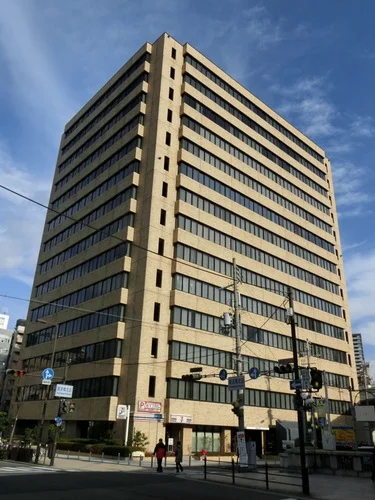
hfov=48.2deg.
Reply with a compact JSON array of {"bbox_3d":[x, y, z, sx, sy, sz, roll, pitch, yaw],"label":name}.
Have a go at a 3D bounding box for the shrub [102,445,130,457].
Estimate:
[{"bbox_3d":[-5.465,15.595,32.472,0.800,0.712,3.000,21,-30,-37],"label":"shrub"}]

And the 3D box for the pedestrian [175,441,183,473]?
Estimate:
[{"bbox_3d":[-0.450,11.845,24.059,0.450,1.647,0.360,15,-27,-27],"label":"pedestrian"}]

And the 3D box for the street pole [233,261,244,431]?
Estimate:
[{"bbox_3d":[3.483,7.055,28.328,0.380,13.933,0.380,2,-23,0],"label":"street pole"}]

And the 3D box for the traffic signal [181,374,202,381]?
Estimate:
[{"bbox_3d":[0.328,9.292,30.530,0.480,0.420,1.250,21,-30,-37],"label":"traffic signal"}]

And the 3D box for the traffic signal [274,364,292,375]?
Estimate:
[{"bbox_3d":[5.739,7.107,24.911,0.480,0.420,1.250,21,-30,-37],"label":"traffic signal"}]

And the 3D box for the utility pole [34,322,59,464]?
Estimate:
[{"bbox_3d":[-8.781,8.775,26.349,0.230,8.366,0.230,2,-23,0],"label":"utility pole"}]

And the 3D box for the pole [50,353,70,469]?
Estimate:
[{"bbox_3d":[-7.543,9.350,24.941,0.220,6.279,0.220,2,-23,0],"label":"pole"}]

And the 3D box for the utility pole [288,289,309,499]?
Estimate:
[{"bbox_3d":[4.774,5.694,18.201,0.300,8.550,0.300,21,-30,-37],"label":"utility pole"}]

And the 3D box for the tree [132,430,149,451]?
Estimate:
[{"bbox_3d":[-3.905,15.939,34.799,1.150,1.650,1.150,2,-23,1],"label":"tree"}]

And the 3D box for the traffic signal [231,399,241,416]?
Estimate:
[{"bbox_3d":[3.085,10.123,26.925,0.420,0.988,0.420,6,-24,-9],"label":"traffic signal"}]

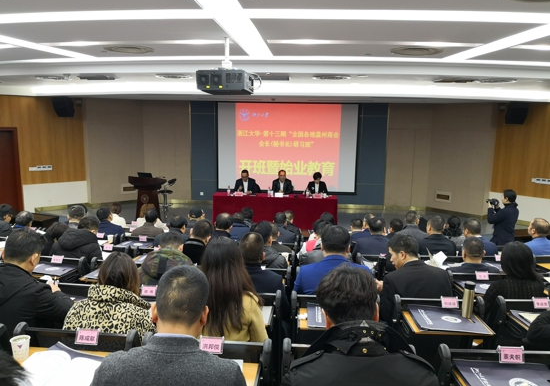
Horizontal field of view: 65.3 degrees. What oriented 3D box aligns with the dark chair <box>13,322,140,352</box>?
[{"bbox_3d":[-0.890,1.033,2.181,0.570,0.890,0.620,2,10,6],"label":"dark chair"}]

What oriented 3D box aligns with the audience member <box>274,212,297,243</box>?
[{"bbox_3d":[0.097,0.833,5.726,0.500,1.220,0.700,1,9,4],"label":"audience member"}]

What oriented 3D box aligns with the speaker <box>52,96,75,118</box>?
[{"bbox_3d":[-5.522,-2.272,11.196,0.380,0.550,0.370,2,27,9],"label":"speaker"}]

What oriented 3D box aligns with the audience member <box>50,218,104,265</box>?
[{"bbox_3d":[-1.919,0.819,4.511,0.580,1.200,0.720,3,9,12],"label":"audience member"}]

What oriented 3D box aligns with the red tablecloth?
[{"bbox_3d":[0.025,0.430,9.985,2.780,0.740,0.600,1,9,3],"label":"red tablecloth"}]

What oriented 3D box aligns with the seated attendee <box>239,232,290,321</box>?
[{"bbox_3d":[-0.137,0.827,3.025,0.500,1.220,0.750,2,9,5],"label":"seated attendee"}]

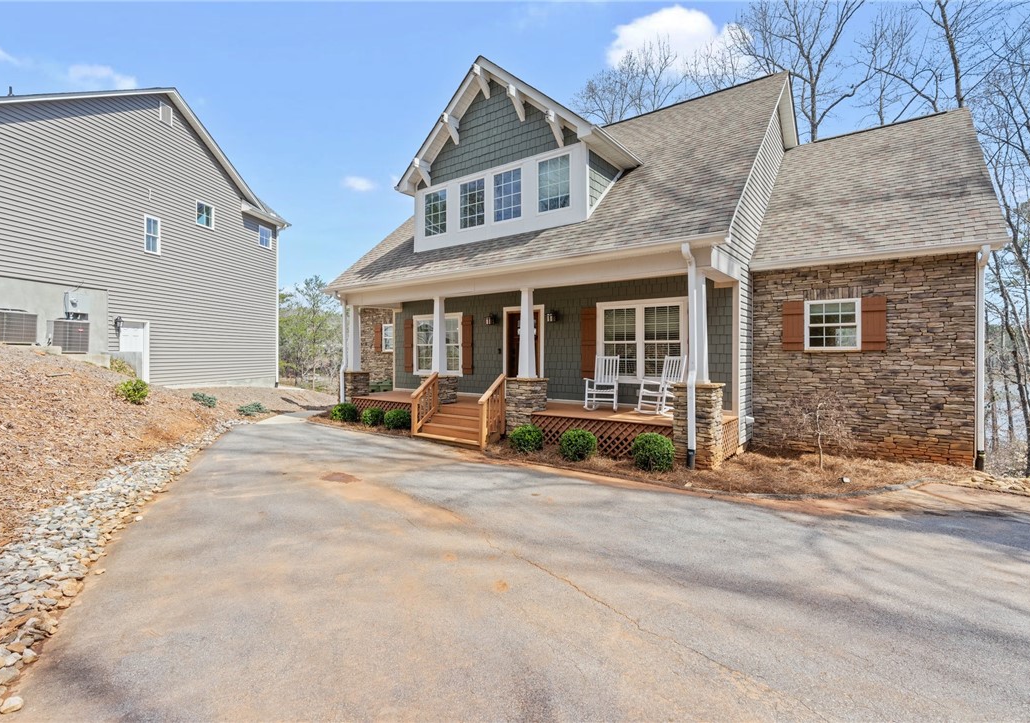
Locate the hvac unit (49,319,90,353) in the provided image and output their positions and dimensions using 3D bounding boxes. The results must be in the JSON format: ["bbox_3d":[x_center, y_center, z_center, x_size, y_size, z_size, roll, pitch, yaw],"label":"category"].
[{"bbox_3d":[-11.640,-0.640,12.610,0.590,0.840,0.590,0,1,7],"label":"hvac unit"}]

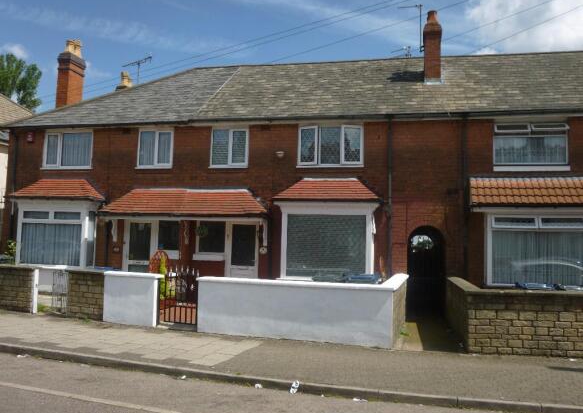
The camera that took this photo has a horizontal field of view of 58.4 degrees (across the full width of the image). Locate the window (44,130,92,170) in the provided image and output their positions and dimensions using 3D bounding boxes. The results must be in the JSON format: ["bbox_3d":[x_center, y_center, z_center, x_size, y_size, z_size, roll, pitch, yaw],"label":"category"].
[{"bbox_3d":[-6.142,-1.560,14.397,1.523,1.066,0.100,0,-5,12],"label":"window"}]

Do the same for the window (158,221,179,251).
[{"bbox_3d":[-3.180,0.755,13.590,0.570,0.777,0.080,0,-5,12],"label":"window"}]

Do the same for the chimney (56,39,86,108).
[{"bbox_3d":[-7.093,-4.068,16.797,0.490,2.720,0.830,0,-5,12],"label":"chimney"}]

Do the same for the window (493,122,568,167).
[{"bbox_3d":[5.462,-1.389,11.996,1.606,1.027,0.200,0,-5,12],"label":"window"}]

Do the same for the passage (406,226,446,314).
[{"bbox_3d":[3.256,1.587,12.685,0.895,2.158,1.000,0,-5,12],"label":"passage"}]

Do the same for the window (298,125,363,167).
[{"bbox_3d":[0.969,-1.488,12.927,1.623,1.049,0.120,0,-5,12],"label":"window"}]

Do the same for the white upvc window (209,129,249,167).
[{"bbox_3d":[-1.588,-1.501,13.467,1.022,1.015,0.100,0,-5,12],"label":"white upvc window"}]

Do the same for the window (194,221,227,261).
[{"bbox_3d":[-2.059,0.870,13.363,0.833,1.018,0.100,0,-5,12],"label":"window"}]

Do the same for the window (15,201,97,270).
[{"bbox_3d":[-6.269,0.787,13.918,2.039,1.704,0.400,0,-5,12],"label":"window"}]

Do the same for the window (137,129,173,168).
[{"bbox_3d":[-3.603,-1.528,13.879,1.026,1.071,0.100,0,-5,12],"label":"window"}]

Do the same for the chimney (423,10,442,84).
[{"bbox_3d":[3.872,-4.318,14.403,0.490,2.130,0.680,0,-5,12],"label":"chimney"}]

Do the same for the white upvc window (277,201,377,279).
[{"bbox_3d":[0.844,0.810,12.472,2.178,1.783,0.400,0,-5,12],"label":"white upvc window"}]

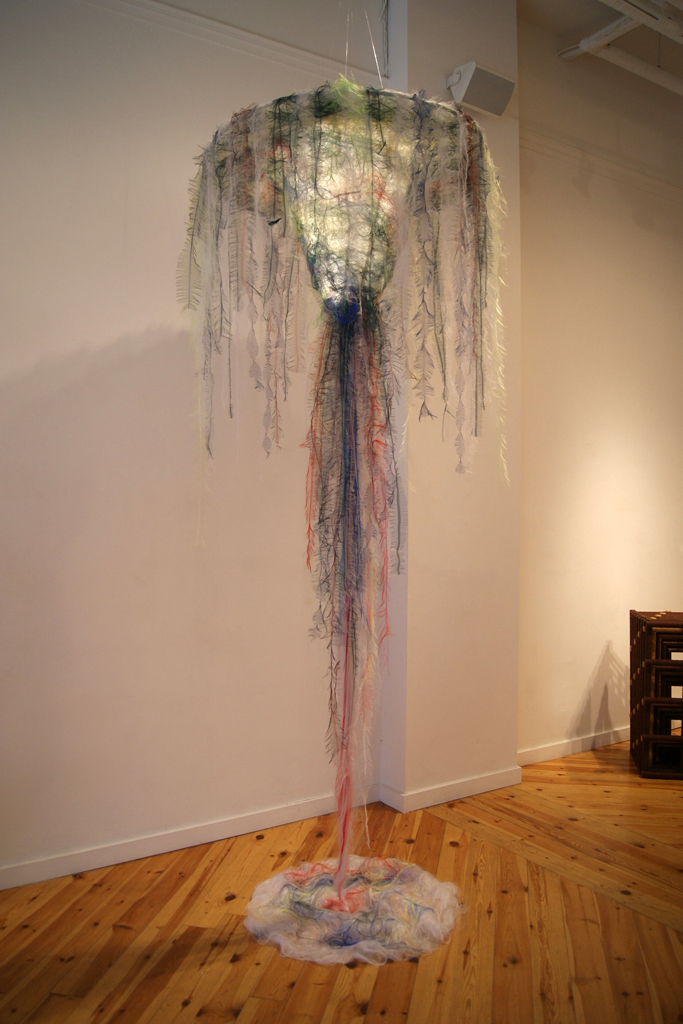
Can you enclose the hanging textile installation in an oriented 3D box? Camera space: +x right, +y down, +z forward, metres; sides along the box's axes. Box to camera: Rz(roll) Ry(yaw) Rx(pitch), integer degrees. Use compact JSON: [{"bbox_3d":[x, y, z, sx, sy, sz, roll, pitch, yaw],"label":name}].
[{"bbox_3d":[0.010,0.070,3.030,1.250,2.970,1.220,0,0,0],"label":"hanging textile installation"}]

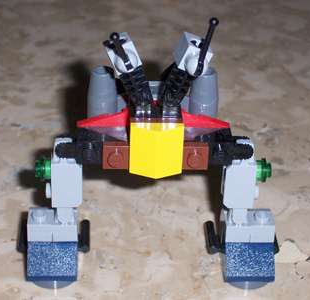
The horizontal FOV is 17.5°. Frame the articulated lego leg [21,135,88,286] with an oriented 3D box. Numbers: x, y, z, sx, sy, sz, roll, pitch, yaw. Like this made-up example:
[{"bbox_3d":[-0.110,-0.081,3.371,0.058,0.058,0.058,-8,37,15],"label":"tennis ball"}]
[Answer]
[{"bbox_3d":[-0.031,0.019,0.312,0.022,0.049,0.018,0,32,0],"label":"articulated lego leg"}]

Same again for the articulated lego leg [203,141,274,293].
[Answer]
[{"bbox_3d":[0.027,0.019,0.312,0.022,0.049,0.018,0,32,0],"label":"articulated lego leg"}]

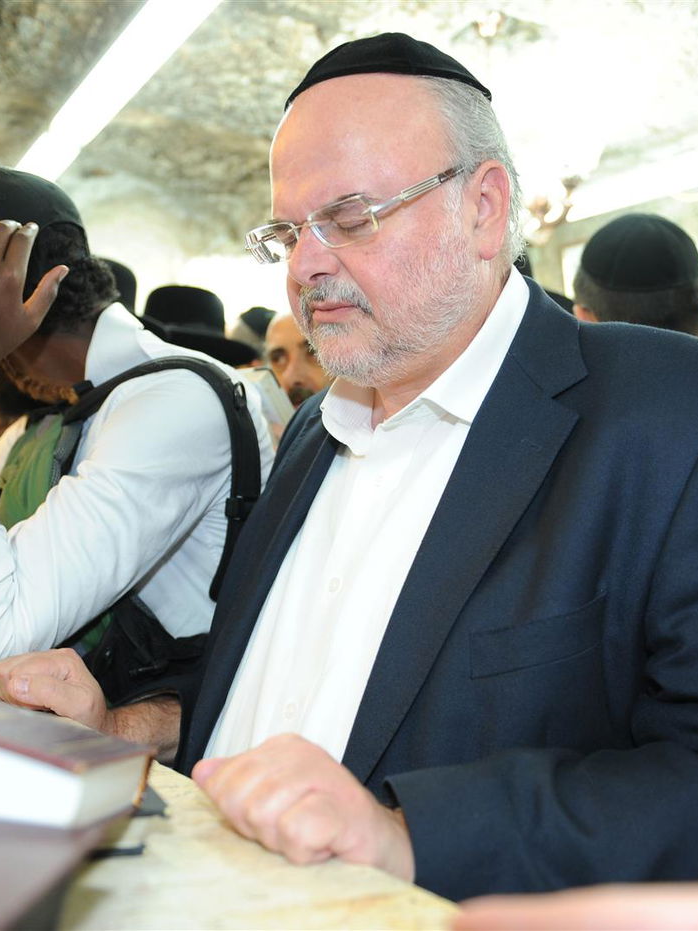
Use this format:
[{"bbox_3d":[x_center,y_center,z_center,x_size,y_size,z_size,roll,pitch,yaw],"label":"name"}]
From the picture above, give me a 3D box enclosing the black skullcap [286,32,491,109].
[{"bbox_3d":[0.031,-0.317,0.735,0.170,0.065,0.165,1,-4,0],"label":"black skullcap"}]

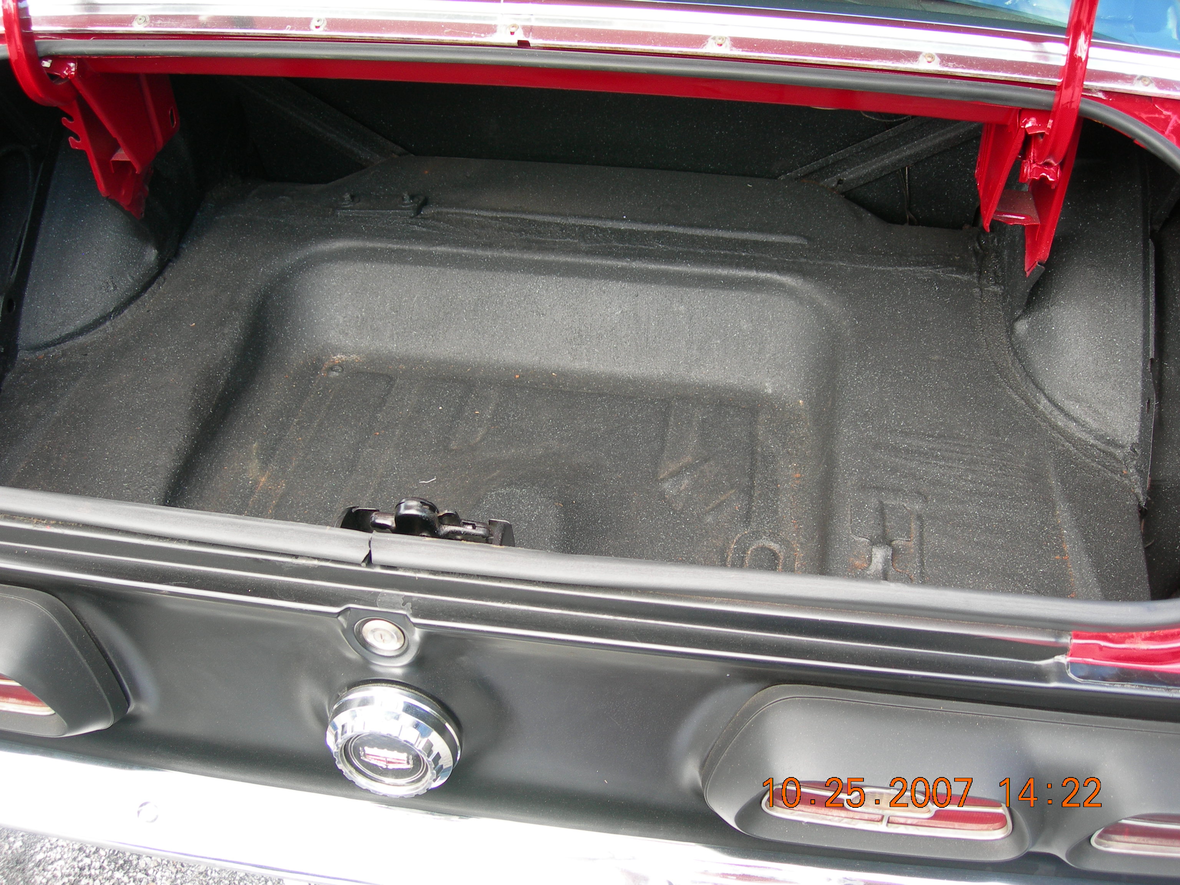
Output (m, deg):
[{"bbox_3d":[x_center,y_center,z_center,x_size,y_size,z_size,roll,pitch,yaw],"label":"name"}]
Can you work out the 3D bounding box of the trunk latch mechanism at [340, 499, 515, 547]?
[{"bbox_3d":[-0.131,0.077,1.040,0.135,0.056,0.052,5,41,11],"label":"trunk latch mechanism"}]

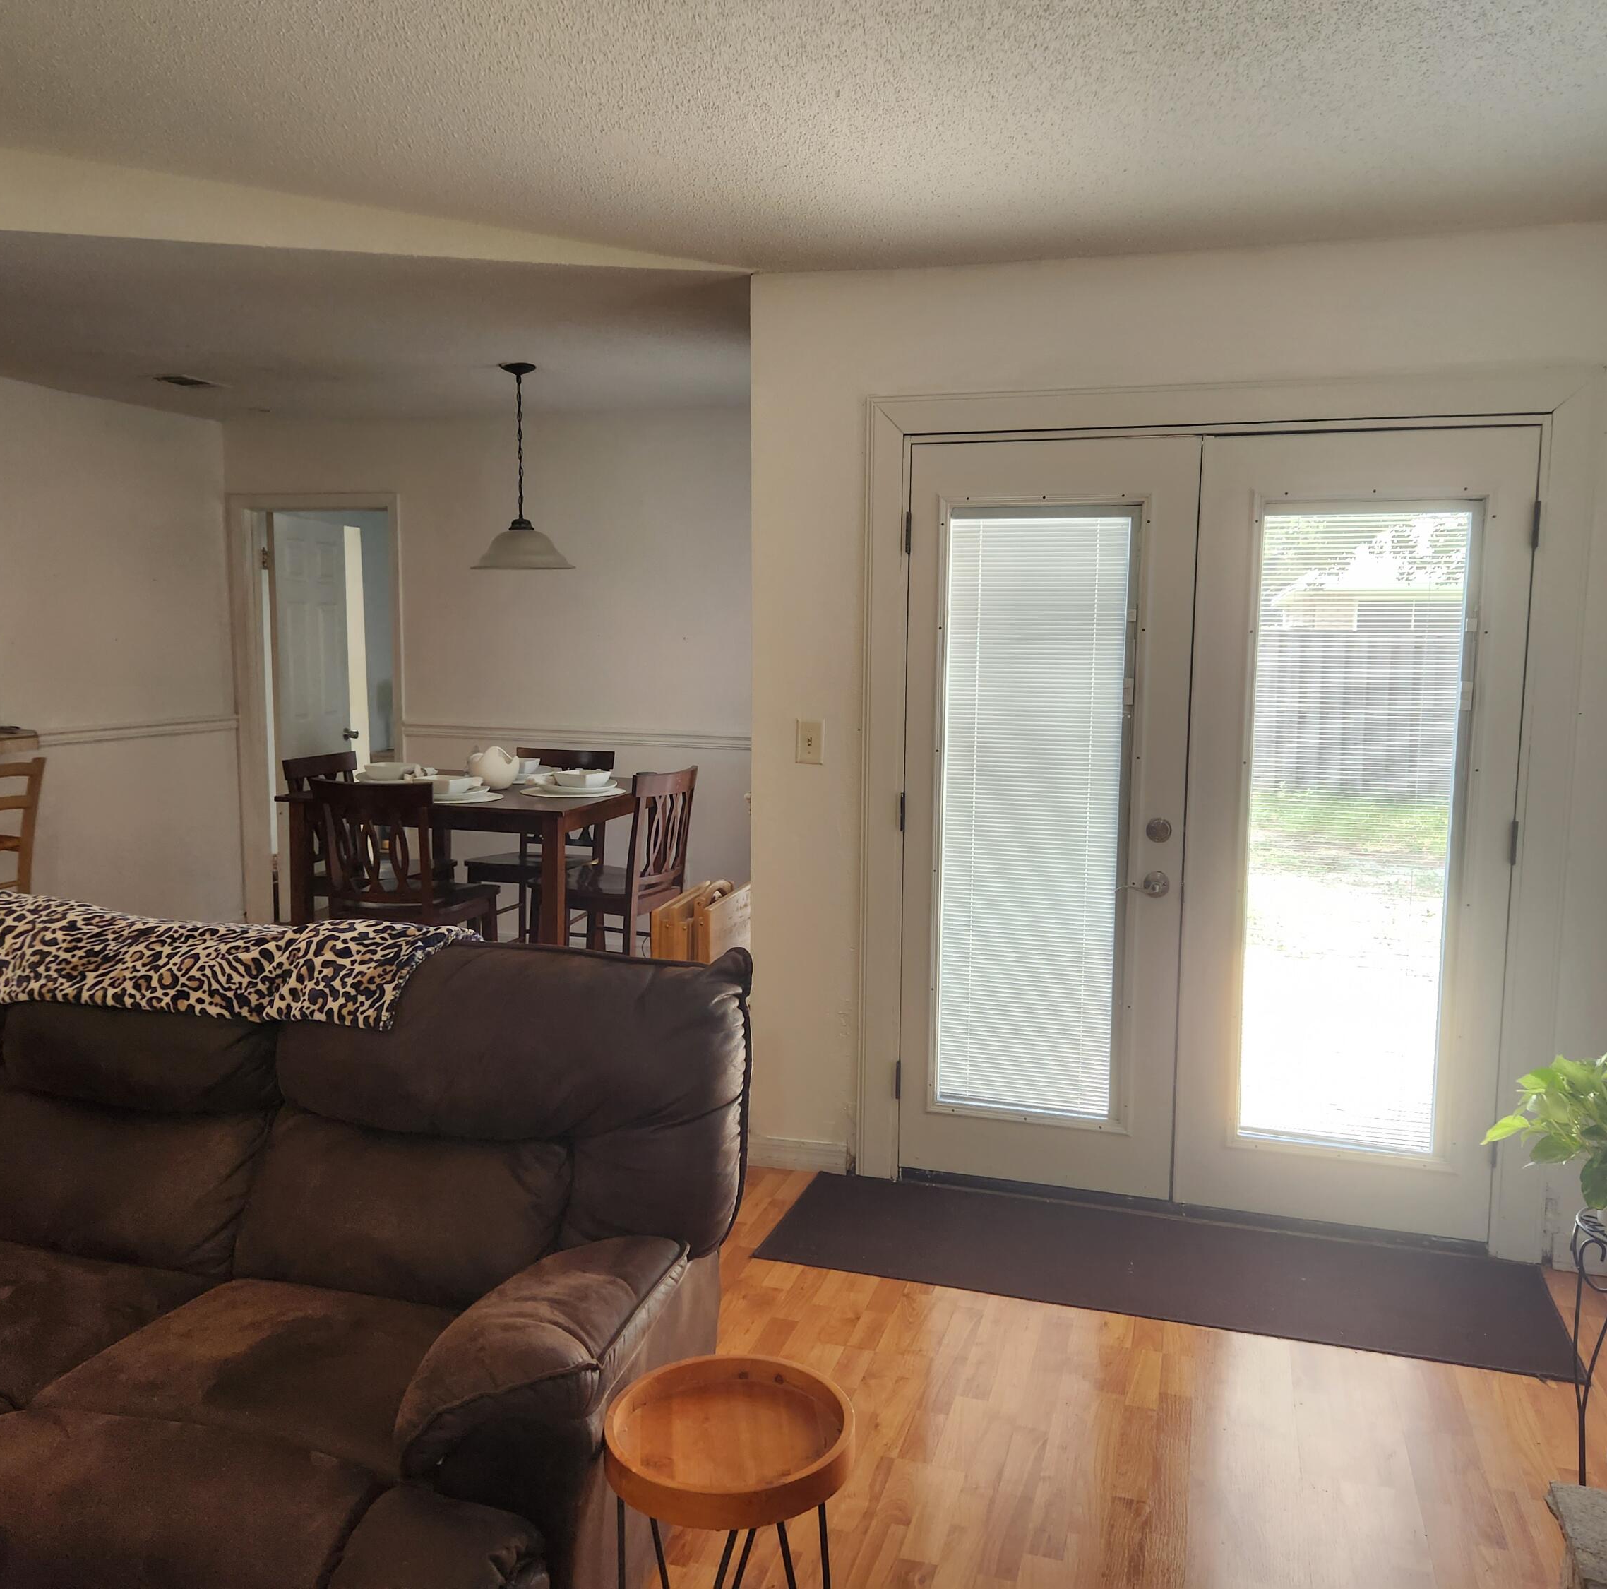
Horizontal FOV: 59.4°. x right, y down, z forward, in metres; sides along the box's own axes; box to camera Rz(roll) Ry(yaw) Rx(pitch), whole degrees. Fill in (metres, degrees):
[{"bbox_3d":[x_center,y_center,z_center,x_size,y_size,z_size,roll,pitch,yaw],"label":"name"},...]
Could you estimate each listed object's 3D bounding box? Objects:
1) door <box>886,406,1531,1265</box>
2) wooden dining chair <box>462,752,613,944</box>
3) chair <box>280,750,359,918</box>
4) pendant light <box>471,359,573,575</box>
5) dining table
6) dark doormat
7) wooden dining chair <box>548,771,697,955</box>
[{"bbox_3d":[1.004,0.085,3.645,1.504,1.991,0.050,3,7,17],"label":"door"},{"bbox_3d":[-1.046,0.350,5.694,0.455,1.025,0.500,2,7,15],"label":"wooden dining chair"},{"bbox_3d":[-1.673,0.373,5.449,0.500,1.025,0.455,3,7,18],"label":"chair"},{"bbox_3d":[-1.039,-1.195,5.151,0.373,0.727,0.373,0,7,0],"label":"pendant light"},{"bbox_3d":[-1.210,0.435,5.434,1.115,0.915,1.050,2,7,16],"label":"dining table"},{"bbox_3d":[0.844,1.144,3.463,1.837,0.010,0.580,3,7,17],"label":"dark doormat"},{"bbox_3d":[-0.679,0.412,5.187,0.500,1.025,0.455,4,7,25],"label":"wooden dining chair"}]

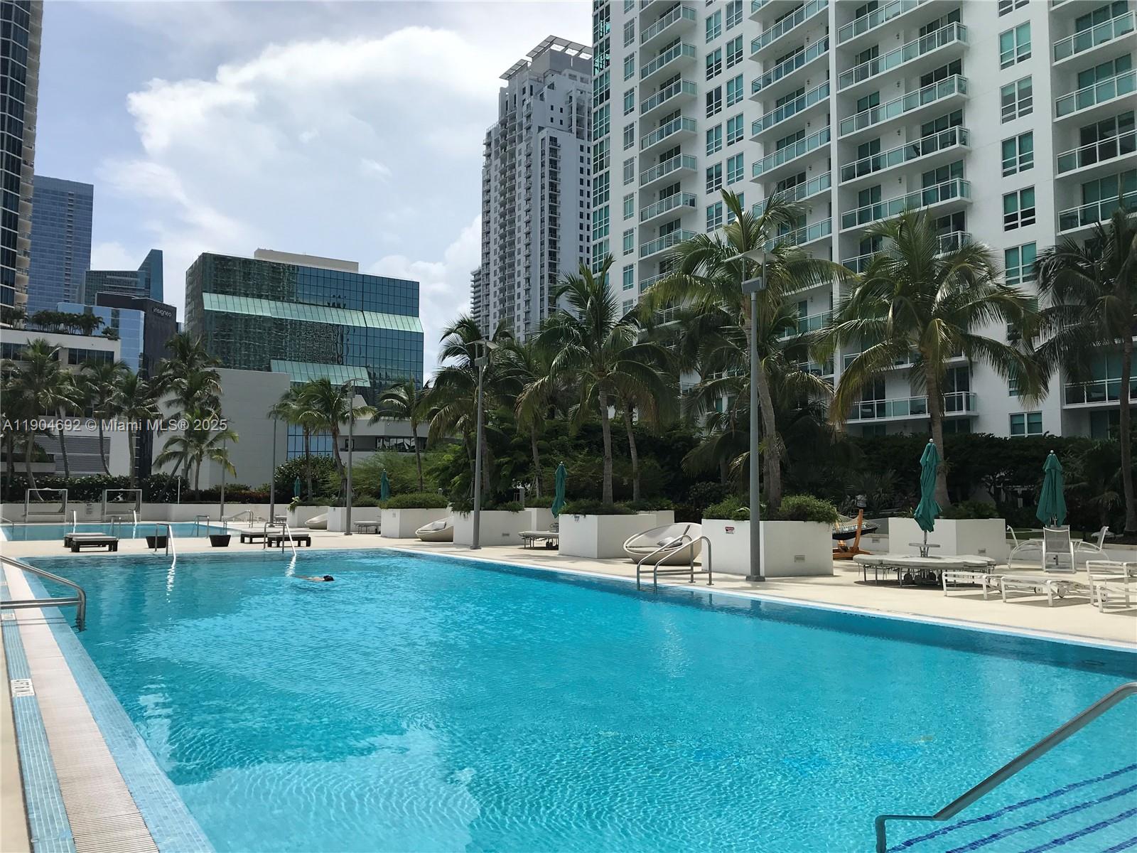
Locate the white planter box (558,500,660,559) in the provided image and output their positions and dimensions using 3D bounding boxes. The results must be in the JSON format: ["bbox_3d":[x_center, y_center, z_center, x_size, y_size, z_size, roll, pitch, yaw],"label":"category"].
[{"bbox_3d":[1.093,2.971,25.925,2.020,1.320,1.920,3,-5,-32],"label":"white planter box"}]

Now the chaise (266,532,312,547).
[{"bbox_3d":[-8.415,3.385,27.533,1.280,0.400,0.750,3,-5,-32],"label":"chaise"}]

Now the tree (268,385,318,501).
[{"bbox_3d":[-13.780,1.039,46.284,2.700,5.642,2.700,3,-5,-31],"label":"tree"}]

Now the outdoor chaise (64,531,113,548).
[{"bbox_3d":[-14.234,3.333,27.139,1.050,0.390,1.250,3,-5,-31],"label":"outdoor chaise"}]

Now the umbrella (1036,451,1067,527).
[{"bbox_3d":[11.096,1.879,21.100,0.660,2.628,0.660,0,-4,0],"label":"umbrella"}]

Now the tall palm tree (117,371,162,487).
[{"bbox_3d":[-24.820,0.568,52.731,2.700,7.043,2.700,3,-5,-31],"label":"tall palm tree"}]

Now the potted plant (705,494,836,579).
[{"bbox_3d":[4.108,2.228,19.073,1.820,1.560,1.820,3,-5,-31],"label":"potted plant"}]

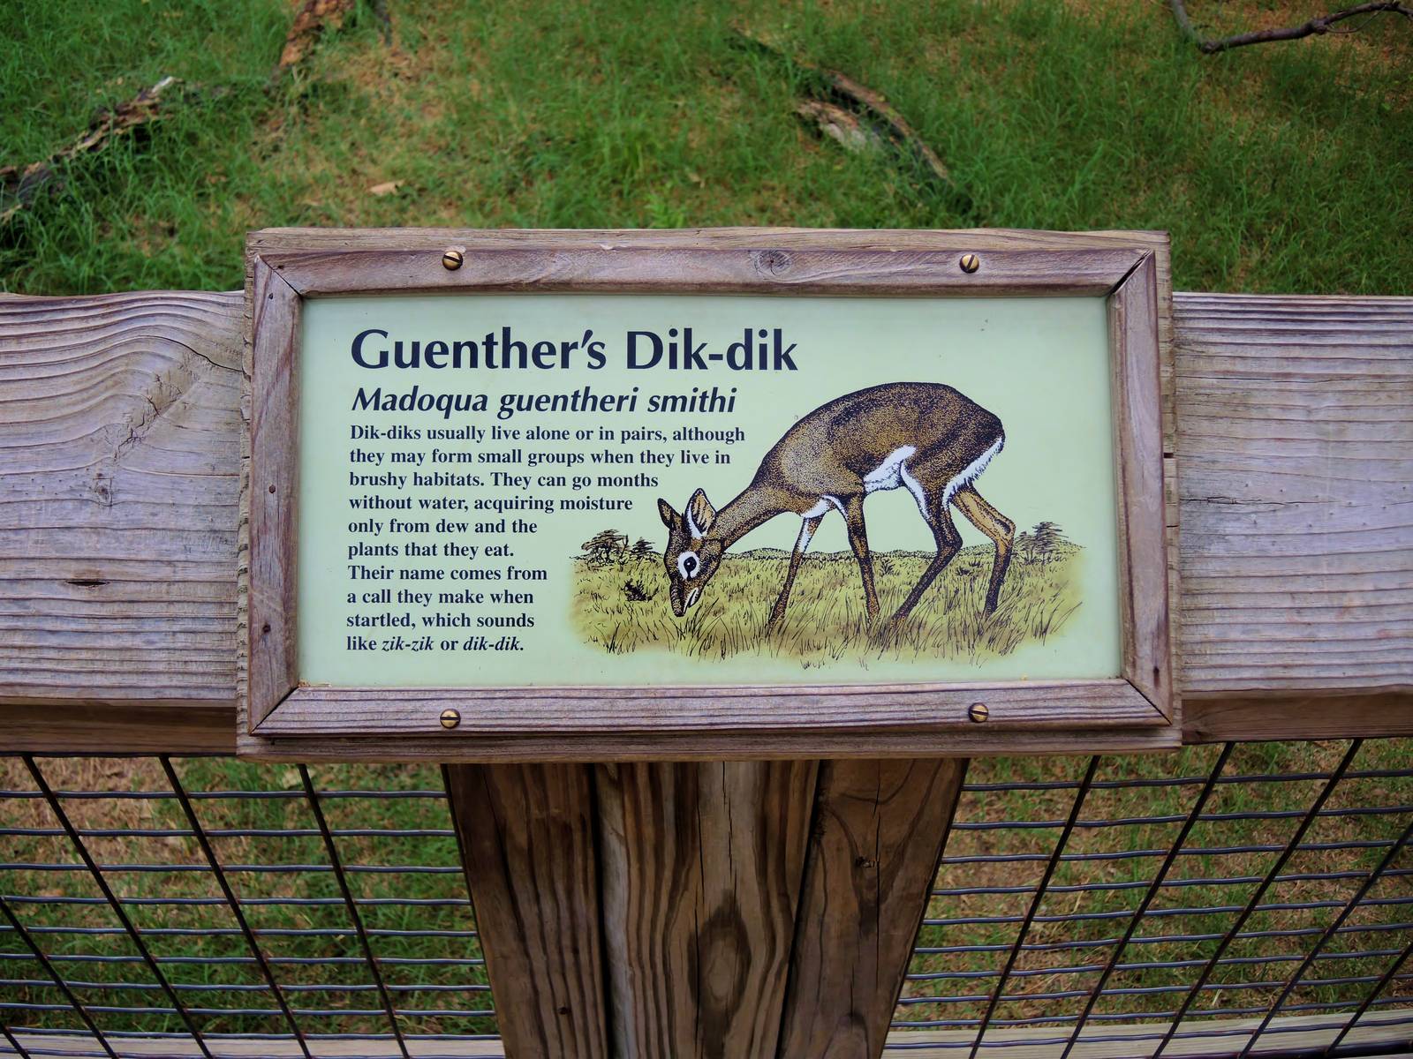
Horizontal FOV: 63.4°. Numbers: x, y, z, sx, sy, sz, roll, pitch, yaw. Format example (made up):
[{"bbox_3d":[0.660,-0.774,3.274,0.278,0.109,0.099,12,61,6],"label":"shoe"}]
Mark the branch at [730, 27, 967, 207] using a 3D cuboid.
[{"bbox_3d":[0.349,-1.360,3.549,0.260,0.130,1.380,-19,45,-21],"label":"branch"}]

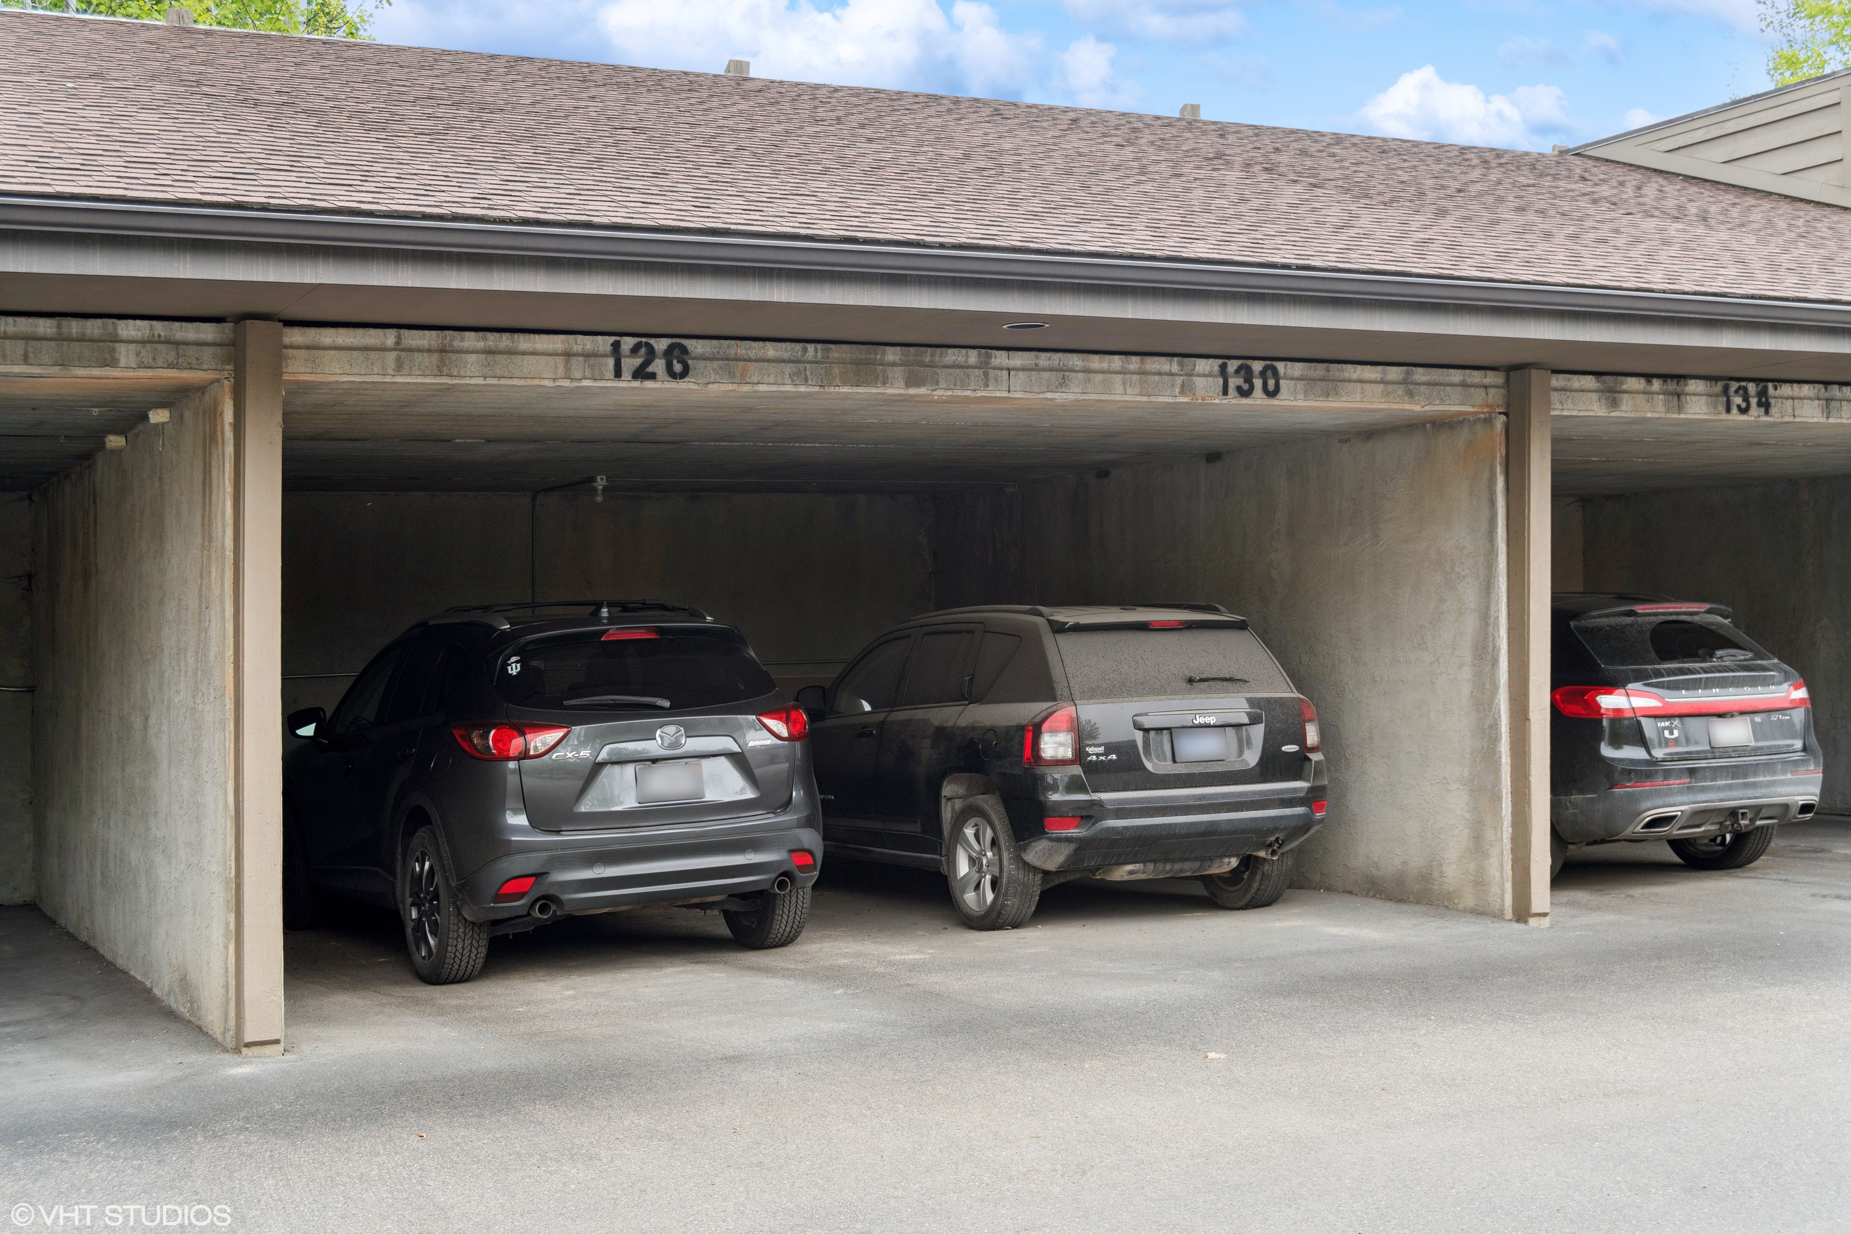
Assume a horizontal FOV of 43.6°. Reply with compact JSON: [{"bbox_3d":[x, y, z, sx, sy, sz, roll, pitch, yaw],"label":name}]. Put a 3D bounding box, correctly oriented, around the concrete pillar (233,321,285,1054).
[{"bbox_3d":[-2.530,0.269,8.791,0.145,2.759,0.165,0,0,-27],"label":"concrete pillar"}]

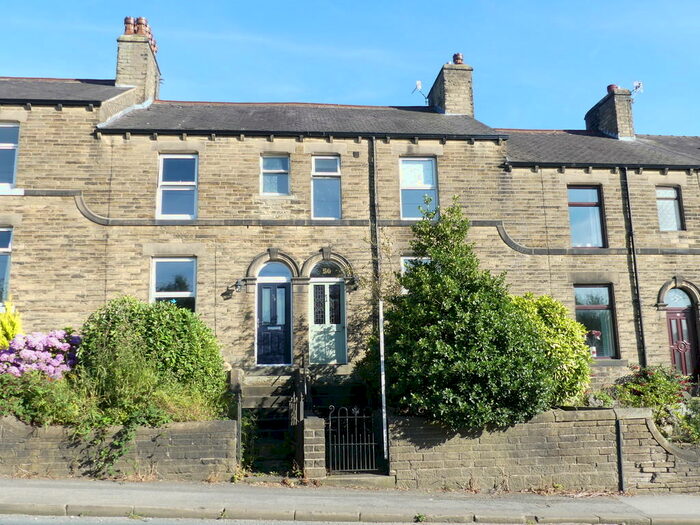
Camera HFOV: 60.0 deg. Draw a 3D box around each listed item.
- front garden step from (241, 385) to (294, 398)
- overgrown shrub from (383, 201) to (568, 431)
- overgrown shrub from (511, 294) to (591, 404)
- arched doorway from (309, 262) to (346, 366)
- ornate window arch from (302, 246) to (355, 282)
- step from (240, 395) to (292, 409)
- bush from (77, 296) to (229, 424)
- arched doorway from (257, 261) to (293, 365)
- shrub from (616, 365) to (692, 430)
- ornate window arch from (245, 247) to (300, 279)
[{"bbox_3d":[-1.787,2.819,13.229,1.151,0.229,0.350,0,-11,-5],"label":"front garden step"},{"bbox_3d":[2.365,0.963,11.665,3.415,4.267,3.000,0,-11,-5],"label":"overgrown shrub"},{"bbox_3d":[4.027,1.859,12.555,1.640,2.371,1.800,0,-11,-5],"label":"overgrown shrub"},{"bbox_3d":[-0.563,1.216,14.912,0.892,2.526,0.250,0,-11,-5],"label":"arched doorway"},{"bbox_3d":[-0.562,0.024,15.017,1.318,0.814,0.200,0,-11,-5],"label":"ornate window arch"},{"bbox_3d":[-1.742,2.964,12.899,1.122,0.231,0.350,0,-11,-5],"label":"step"},{"bbox_3d":[-3.466,1.719,10.818,2.494,2.185,2.300,0,-11,-5],"label":"bush"},{"bbox_3d":[-1.832,1.207,14.805,0.849,2.508,0.250,0,-11,-5],"label":"arched doorway"},{"bbox_3d":[6.004,2.671,12.058,1.352,1.245,1.200,0,-11,-5],"label":"shrub"},{"bbox_3d":[-1.896,-0.001,14.908,1.351,0.758,0.200,0,-11,-5],"label":"ornate window arch"}]

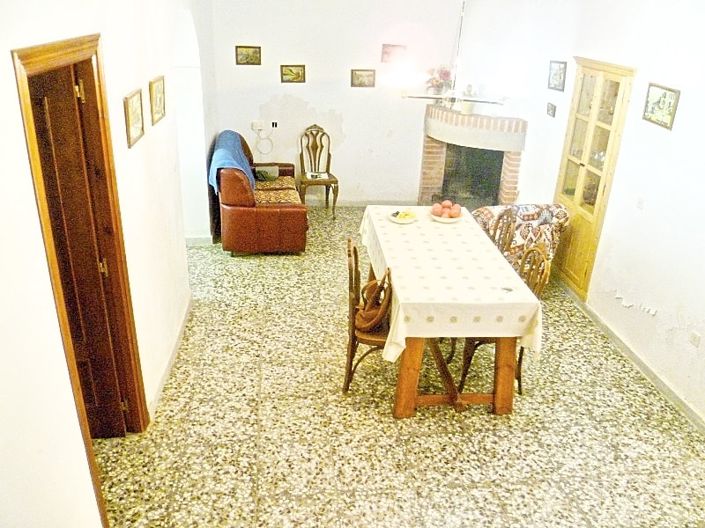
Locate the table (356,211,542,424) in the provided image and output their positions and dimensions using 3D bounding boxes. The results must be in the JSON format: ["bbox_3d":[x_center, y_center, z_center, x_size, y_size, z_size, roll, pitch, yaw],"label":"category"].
[{"bbox_3d":[0.573,0.223,4.071,0.800,0.775,1.660,0,25,-6],"label":"table"}]

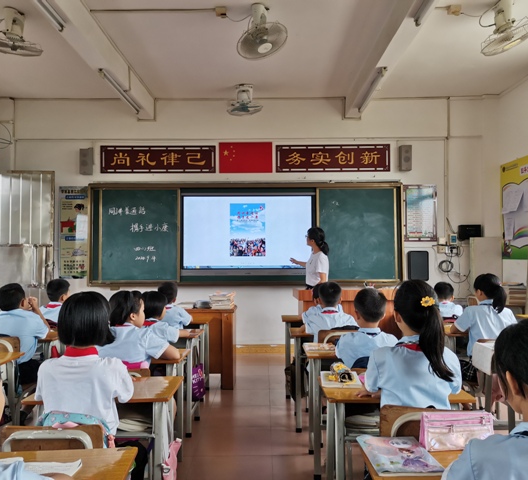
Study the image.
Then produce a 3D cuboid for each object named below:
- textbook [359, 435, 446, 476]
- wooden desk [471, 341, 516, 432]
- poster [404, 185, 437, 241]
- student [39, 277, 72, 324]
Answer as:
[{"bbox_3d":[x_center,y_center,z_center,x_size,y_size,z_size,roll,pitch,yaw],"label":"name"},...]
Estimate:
[{"bbox_3d":[0.395,0.627,1.412,0.185,0.012,0.250,0,-2,-2],"label":"textbook"},{"bbox_3d":[1.650,0.993,2.831,0.600,0.720,0.420,0,-2,0],"label":"wooden desk"},{"bbox_3d":[2.035,-0.352,6.284,0.430,0.730,0.025,0,-2,0],"label":"poster"},{"bbox_3d":[-1.700,0.868,4.056,0.390,1.110,0.570,0,-2,5],"label":"student"}]

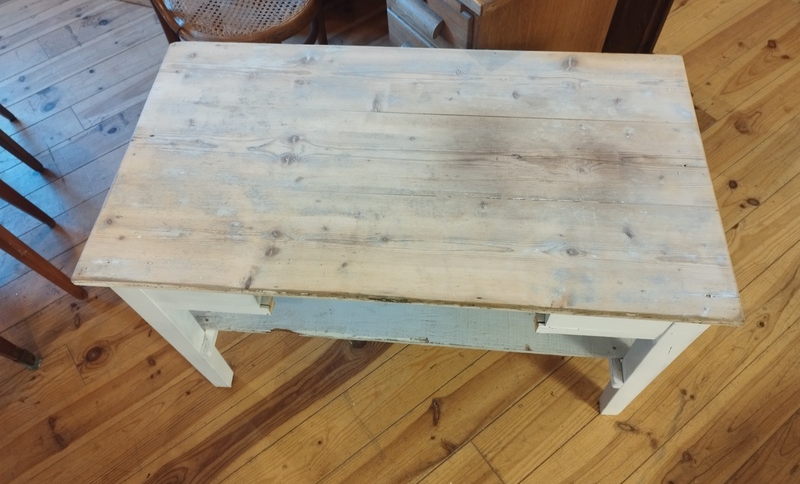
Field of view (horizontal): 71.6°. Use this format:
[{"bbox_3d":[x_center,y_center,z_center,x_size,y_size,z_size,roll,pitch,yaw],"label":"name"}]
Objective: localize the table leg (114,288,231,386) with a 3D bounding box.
[{"bbox_3d":[-0.525,0.222,1.373,0.065,0.703,0.071,3,59,4],"label":"table leg"}]

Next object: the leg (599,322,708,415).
[{"bbox_3d":[0.559,0.280,1.294,0.065,0.703,0.071,2,59,6],"label":"leg"}]

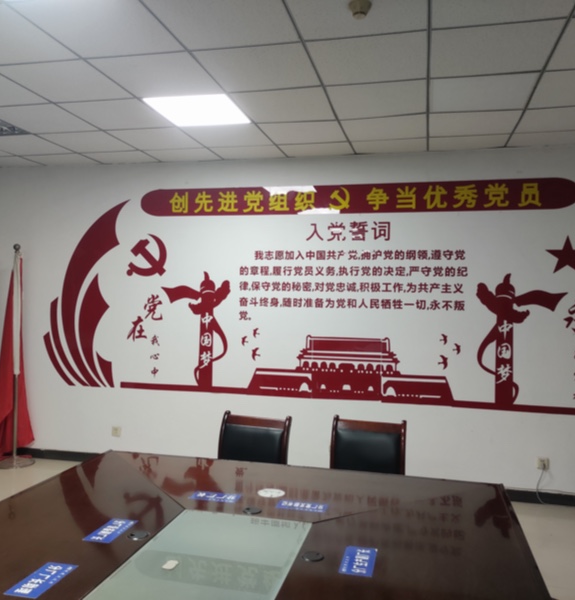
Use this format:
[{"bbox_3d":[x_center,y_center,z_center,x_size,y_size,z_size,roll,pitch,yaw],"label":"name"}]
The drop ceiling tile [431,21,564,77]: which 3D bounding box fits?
[{"bbox_3d":[1.019,-1.246,2.874,0.595,0.020,0.595,1,0,13],"label":"drop ceiling tile"}]

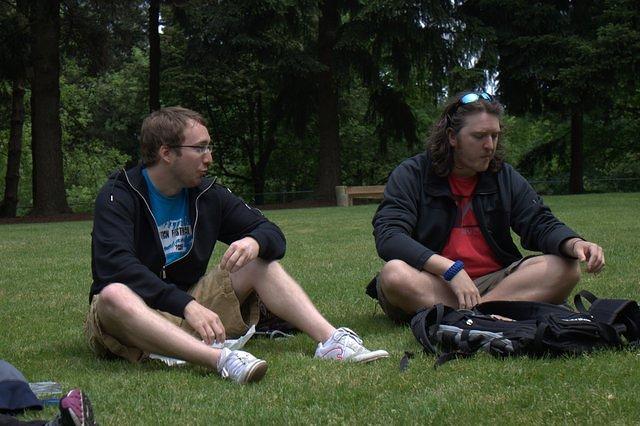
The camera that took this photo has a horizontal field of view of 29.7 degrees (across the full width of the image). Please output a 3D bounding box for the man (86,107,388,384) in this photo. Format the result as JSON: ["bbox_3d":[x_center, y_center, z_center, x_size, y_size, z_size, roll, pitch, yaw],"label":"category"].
[{"bbox_3d":[-0.325,0.070,3.860,0.680,0.820,0.890,-3,5,-40],"label":"man"}]

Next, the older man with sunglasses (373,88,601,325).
[{"bbox_3d":[0.550,-0.007,4.240,0.760,0.820,0.640,-1,4,-20],"label":"older man with sunglasses"}]

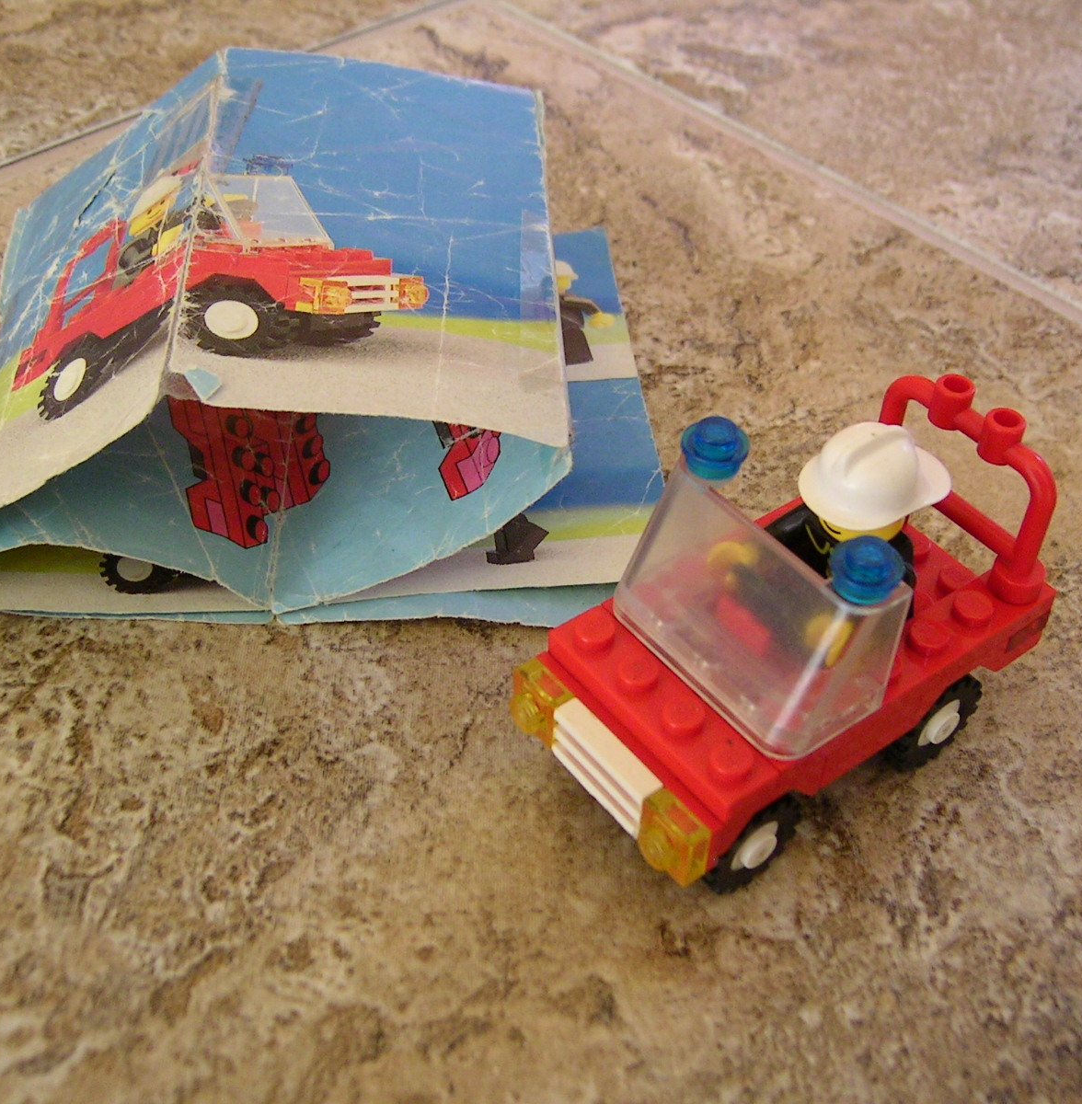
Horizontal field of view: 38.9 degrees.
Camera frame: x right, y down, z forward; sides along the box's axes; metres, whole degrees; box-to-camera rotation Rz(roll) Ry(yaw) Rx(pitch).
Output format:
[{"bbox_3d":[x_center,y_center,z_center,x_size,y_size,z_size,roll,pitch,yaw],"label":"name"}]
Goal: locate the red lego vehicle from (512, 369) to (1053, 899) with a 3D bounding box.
[{"bbox_3d":[0.031,0.006,0.185,0.063,0.044,0.034,-26,50,-27],"label":"red lego vehicle"}]

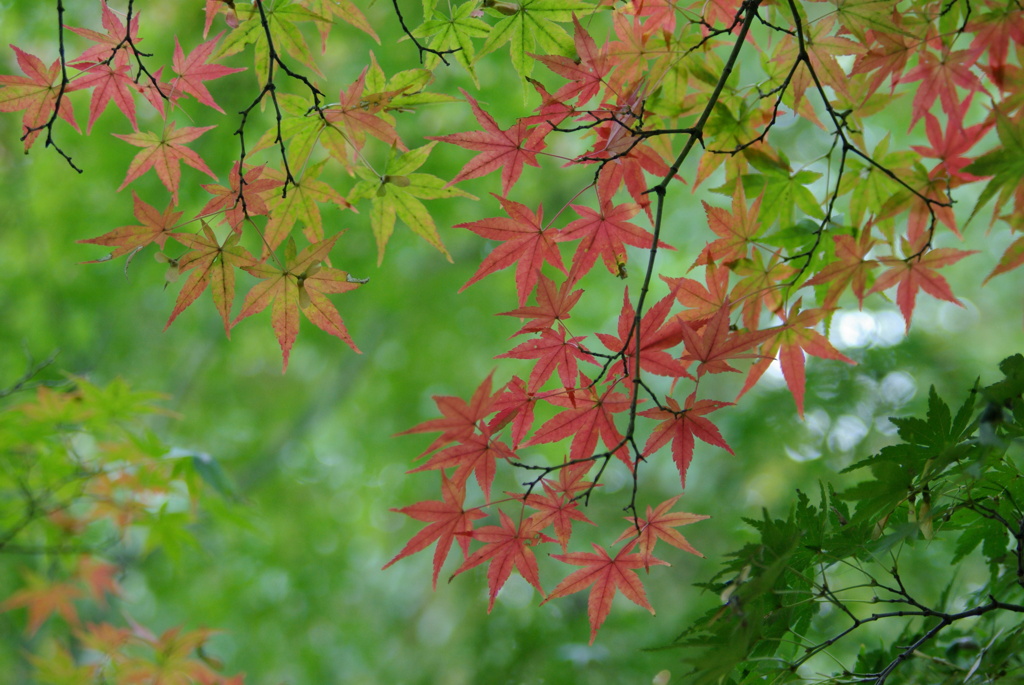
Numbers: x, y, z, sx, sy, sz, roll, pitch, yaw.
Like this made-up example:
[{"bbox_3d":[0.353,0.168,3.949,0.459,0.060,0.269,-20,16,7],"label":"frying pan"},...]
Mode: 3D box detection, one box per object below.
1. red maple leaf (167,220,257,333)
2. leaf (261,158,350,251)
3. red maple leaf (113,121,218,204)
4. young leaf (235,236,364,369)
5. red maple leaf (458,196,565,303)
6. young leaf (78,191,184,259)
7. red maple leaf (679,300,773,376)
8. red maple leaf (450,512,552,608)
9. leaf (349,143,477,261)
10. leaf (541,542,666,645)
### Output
[{"bbox_3d":[-0.162,-0.035,1.150,0.048,0.061,0.018,0,5,-15],"label":"red maple leaf"},{"bbox_3d":[-0.119,-0.075,1.220,0.061,0.060,0.023,0,-5,0],"label":"leaf"},{"bbox_3d":[-0.200,-0.103,1.230,0.062,0.049,0.020,0,-10,0],"label":"red maple leaf"},{"bbox_3d":[-0.119,-0.022,1.200,0.076,0.079,0.023,0,-10,0],"label":"young leaf"},{"bbox_3d":[-0.001,-0.051,1.200,0.065,0.064,0.022,0,-5,10],"label":"red maple leaf"},{"bbox_3d":[-0.207,-0.064,1.160,0.057,0.038,0.018,0,25,0],"label":"young leaf"},{"bbox_3d":[0.119,-0.003,1.180,0.056,0.041,0.030,0,25,0],"label":"red maple leaf"},{"bbox_3d":[-0.006,0.117,1.150,0.054,0.053,0.018,0,10,0],"label":"red maple leaf"},{"bbox_3d":[-0.056,-0.078,1.200,0.075,0.071,0.025,0,-5,0],"label":"leaf"},{"bbox_3d":[0.050,0.135,1.150,0.068,0.055,0.018,0,10,0],"label":"leaf"}]

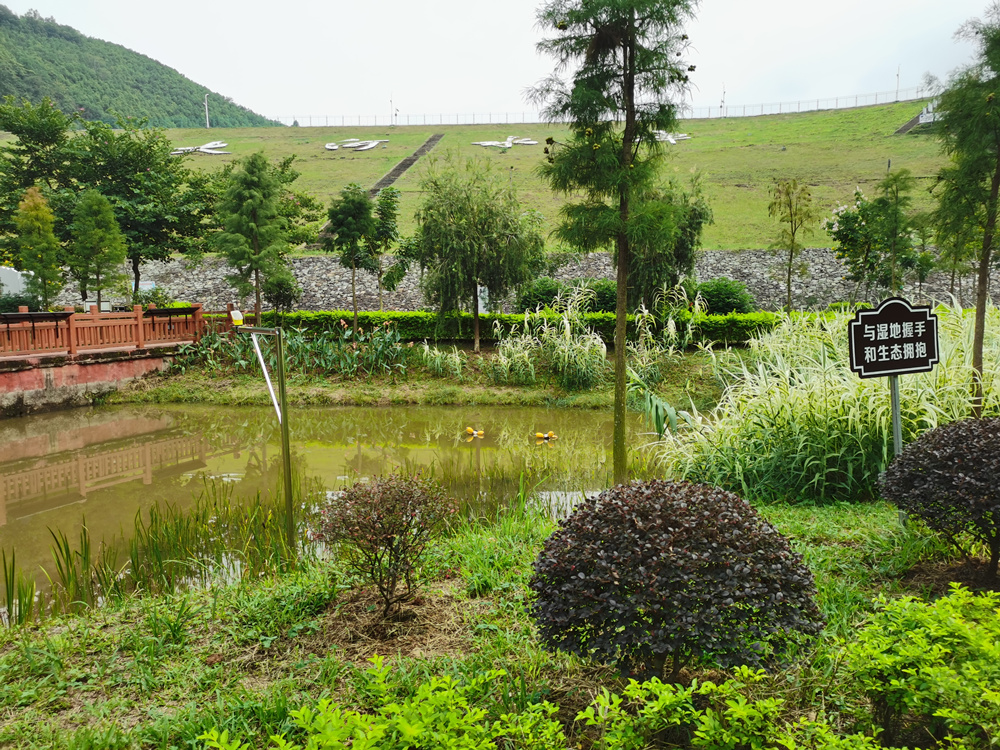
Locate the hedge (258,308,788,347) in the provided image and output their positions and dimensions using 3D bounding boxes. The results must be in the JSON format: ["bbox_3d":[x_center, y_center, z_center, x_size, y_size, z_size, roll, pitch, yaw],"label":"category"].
[{"bbox_3d":[0.480,-1.203,19.659,13.198,0.866,0.900,0,6,3],"label":"hedge"}]

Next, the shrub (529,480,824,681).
[{"bbox_3d":[0.689,0.814,3.073,1.150,0.790,1.150,0,6,0],"label":"shrub"}]

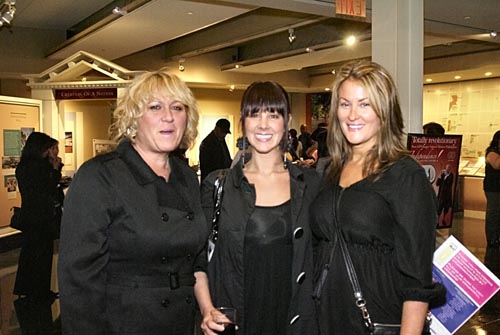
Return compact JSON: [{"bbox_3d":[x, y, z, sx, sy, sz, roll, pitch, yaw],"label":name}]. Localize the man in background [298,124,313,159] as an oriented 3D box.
[{"bbox_3d":[1.202,-0.001,11.529,0.500,1.770,0.350,1,4,24],"label":"man in background"}]

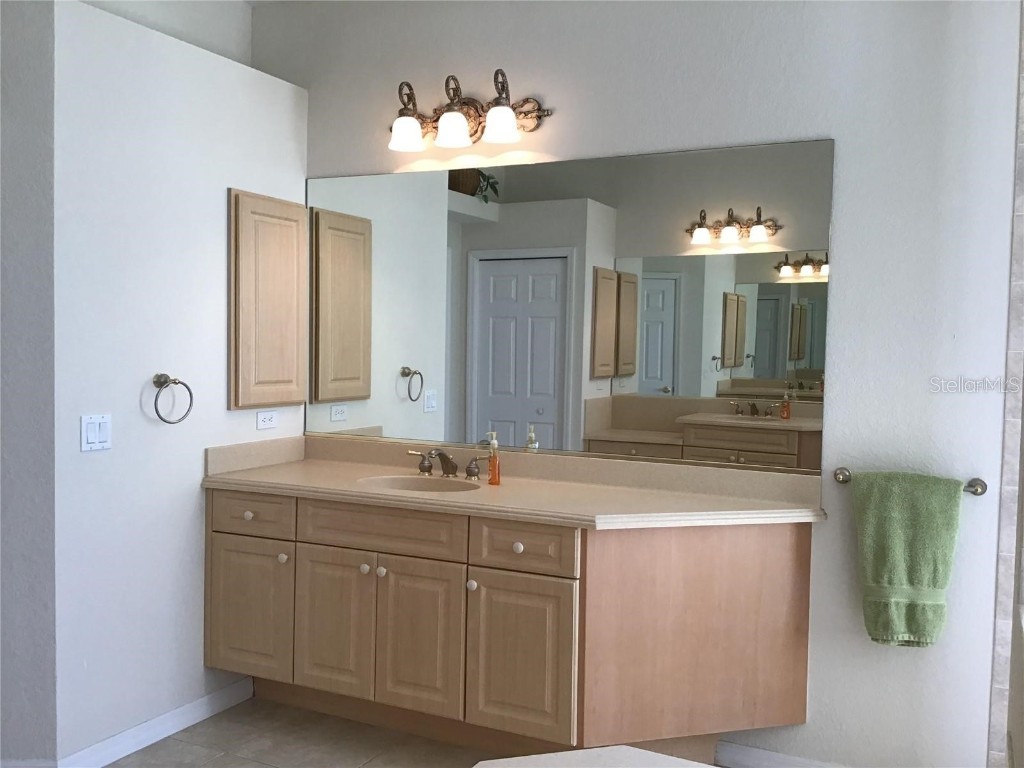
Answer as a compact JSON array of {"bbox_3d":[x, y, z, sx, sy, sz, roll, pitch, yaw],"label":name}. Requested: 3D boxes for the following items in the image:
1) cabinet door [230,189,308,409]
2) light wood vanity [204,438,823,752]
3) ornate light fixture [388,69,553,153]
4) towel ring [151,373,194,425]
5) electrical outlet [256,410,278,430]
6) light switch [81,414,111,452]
[{"bbox_3d":[-0.962,-0.324,3.646,0.044,0.837,0.432,2,3,25],"label":"cabinet door"},{"bbox_3d":[-0.057,0.779,3.217,2.122,1.022,0.586,2,3,25],"label":"light wood vanity"},{"bbox_3d":[-0.206,-1.016,3.436,0.705,0.267,0.201,2,3,25],"label":"ornate light fixture"},{"bbox_3d":[-1.185,0.052,3.142,0.096,0.168,0.165,2,3,25],"label":"towel ring"},{"bbox_3d":[-0.977,0.146,3.689,0.012,0.070,0.119,2,3,25],"label":"electrical outlet"},{"bbox_3d":[-1.329,0.156,2.943,0.012,0.117,0.117,2,3,25],"label":"light switch"}]

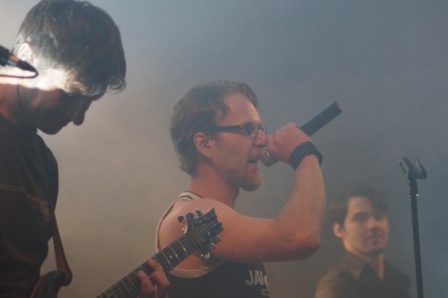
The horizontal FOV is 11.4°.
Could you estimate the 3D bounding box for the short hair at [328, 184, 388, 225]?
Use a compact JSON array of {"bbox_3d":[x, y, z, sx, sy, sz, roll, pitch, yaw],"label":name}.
[{"bbox_3d":[0.454,0.203,7.500,0.180,0.175,0.205,2,-7,-30],"label":"short hair"}]

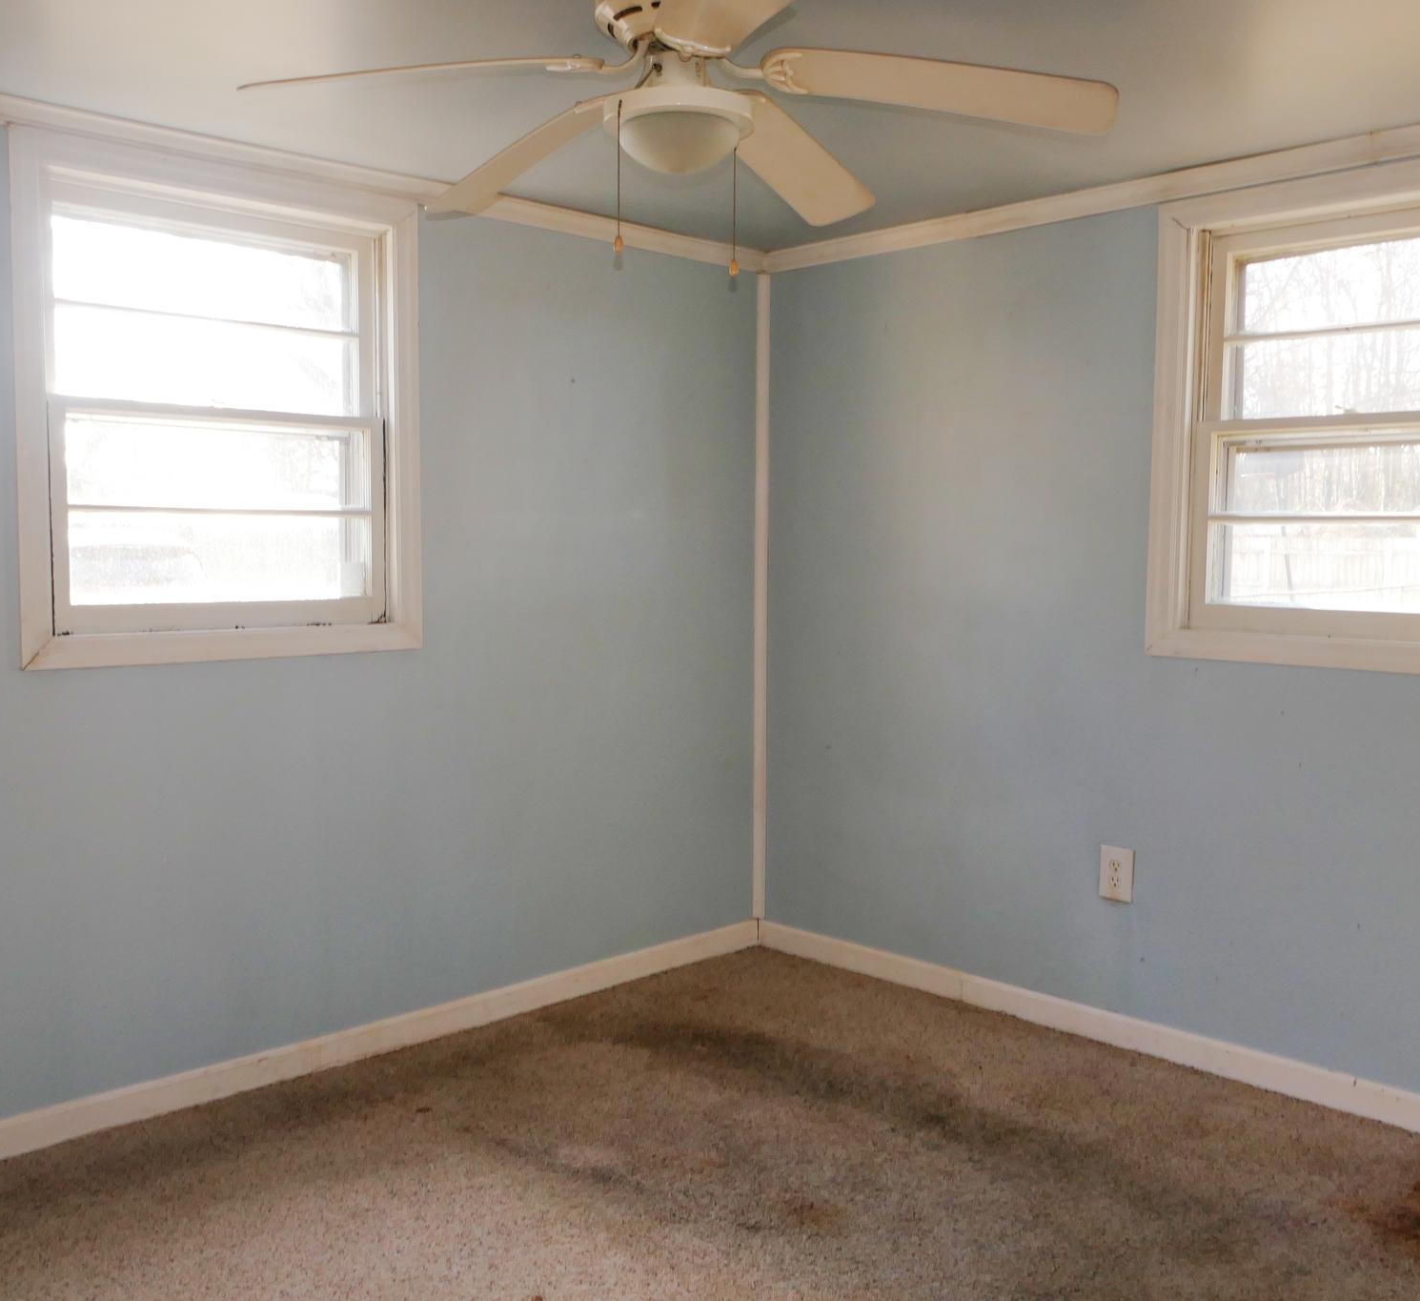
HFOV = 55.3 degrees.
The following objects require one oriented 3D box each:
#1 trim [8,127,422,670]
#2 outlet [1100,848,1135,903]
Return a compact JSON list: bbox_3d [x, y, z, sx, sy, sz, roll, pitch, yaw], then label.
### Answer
[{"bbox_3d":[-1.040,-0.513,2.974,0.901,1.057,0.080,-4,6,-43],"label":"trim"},{"bbox_3d":[1.001,0.551,3.341,0.090,0.131,0.010,5,7,44],"label":"outlet"}]

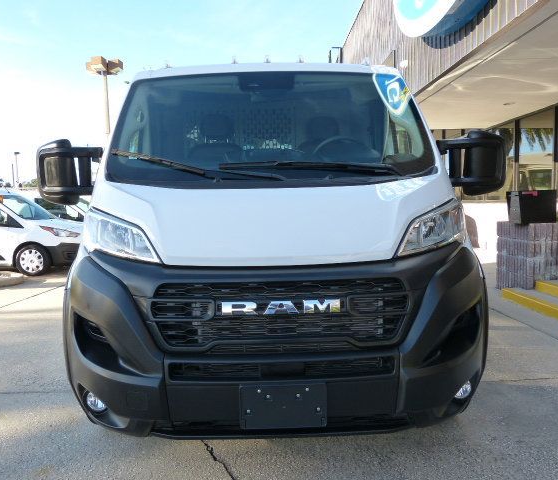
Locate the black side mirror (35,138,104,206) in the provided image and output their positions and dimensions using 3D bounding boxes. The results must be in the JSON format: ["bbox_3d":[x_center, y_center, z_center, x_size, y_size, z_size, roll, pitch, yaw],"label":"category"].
[{"bbox_3d":[-1.208,-0.397,2.693,0.400,0.390,0.250,-1,5,-1],"label":"black side mirror"}]

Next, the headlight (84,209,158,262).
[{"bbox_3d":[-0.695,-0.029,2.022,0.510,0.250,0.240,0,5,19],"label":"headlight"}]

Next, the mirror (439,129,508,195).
[{"bbox_3d":[1.150,-0.449,2.748,0.400,0.390,0.250,-1,5,-1],"label":"mirror"}]

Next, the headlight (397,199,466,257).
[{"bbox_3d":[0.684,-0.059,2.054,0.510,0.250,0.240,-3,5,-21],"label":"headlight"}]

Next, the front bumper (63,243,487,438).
[{"bbox_3d":[0.006,0.385,1.947,1.980,0.700,0.530,-1,5,-1],"label":"front bumper"}]

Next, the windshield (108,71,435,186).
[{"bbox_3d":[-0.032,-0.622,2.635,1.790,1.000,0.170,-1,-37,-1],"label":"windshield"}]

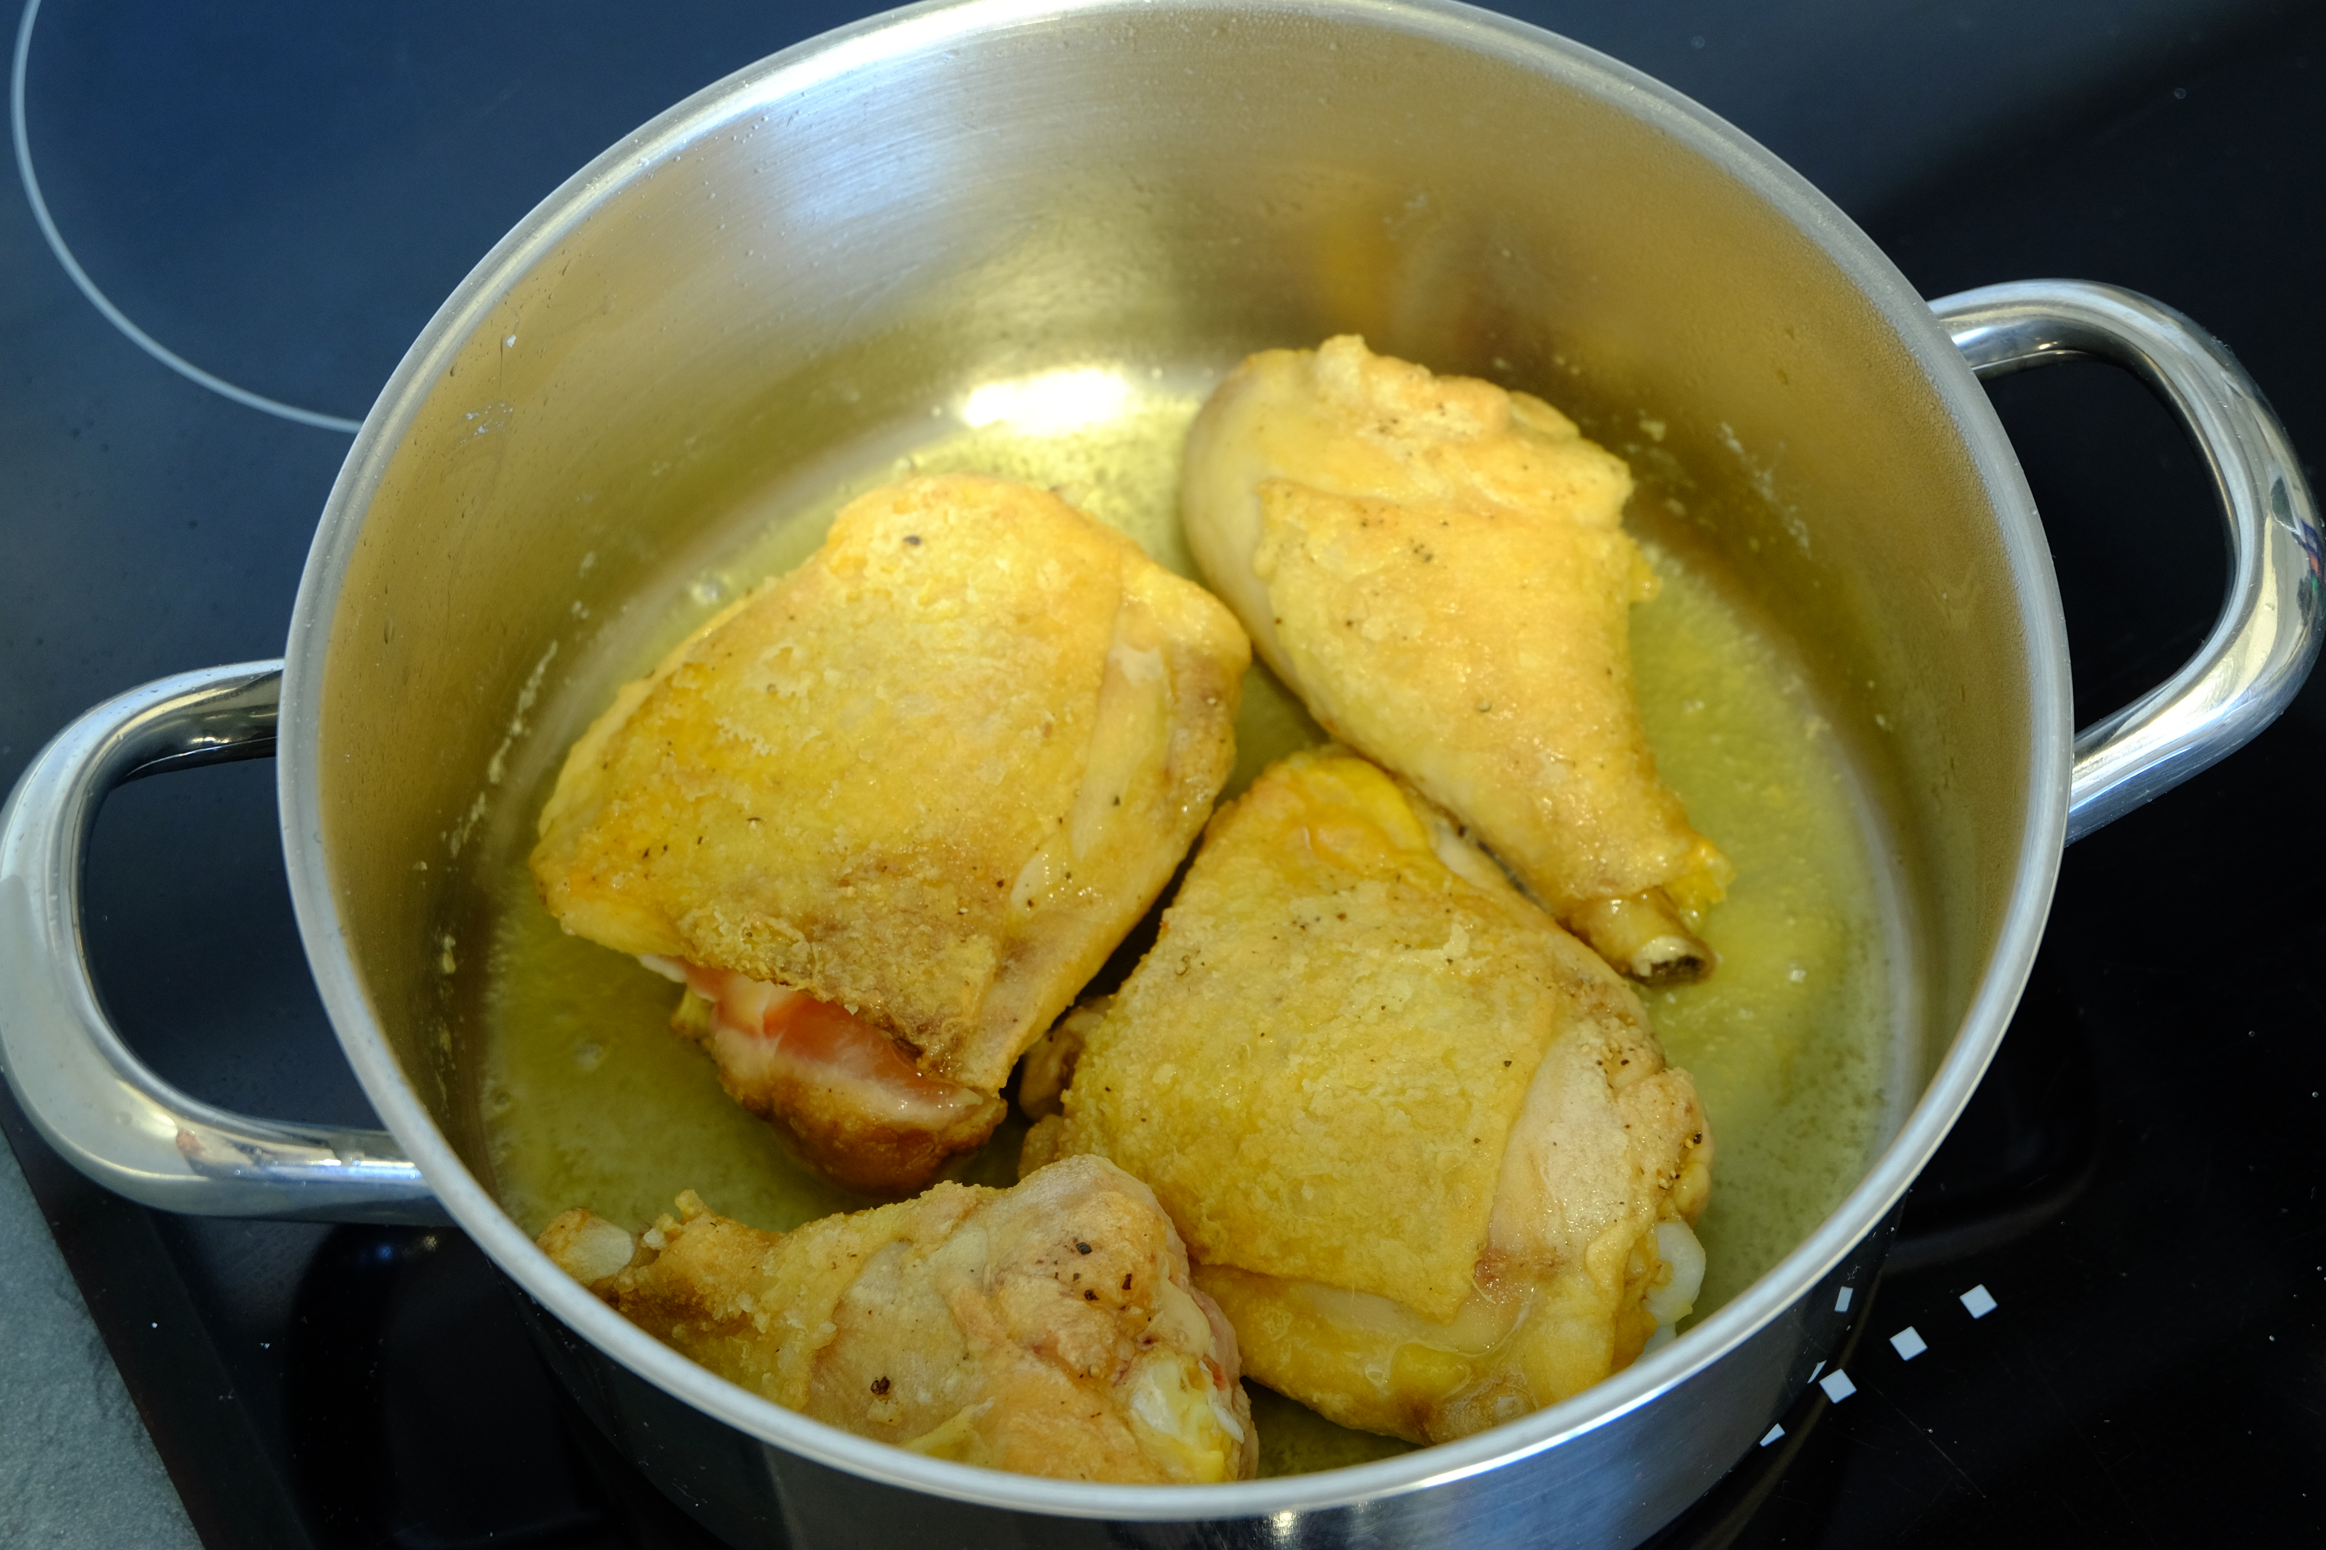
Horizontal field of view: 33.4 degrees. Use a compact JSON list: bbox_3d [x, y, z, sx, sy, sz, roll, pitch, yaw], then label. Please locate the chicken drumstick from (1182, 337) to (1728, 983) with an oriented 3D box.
[{"bbox_3d":[0.054,-0.021,0.647,0.064,0.047,0.120,-21,62,-10],"label":"chicken drumstick"}]

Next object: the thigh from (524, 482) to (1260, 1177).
[{"bbox_3d":[-0.046,0.000,0.640,0.095,0.044,0.112,32,66,18],"label":"thigh"}]

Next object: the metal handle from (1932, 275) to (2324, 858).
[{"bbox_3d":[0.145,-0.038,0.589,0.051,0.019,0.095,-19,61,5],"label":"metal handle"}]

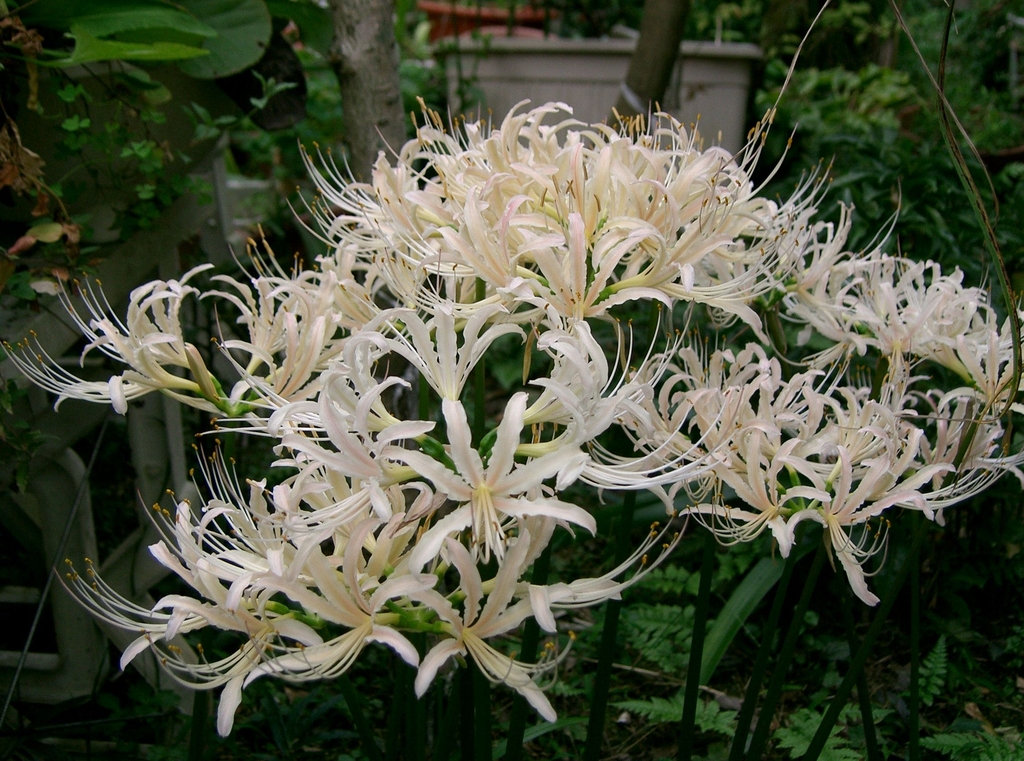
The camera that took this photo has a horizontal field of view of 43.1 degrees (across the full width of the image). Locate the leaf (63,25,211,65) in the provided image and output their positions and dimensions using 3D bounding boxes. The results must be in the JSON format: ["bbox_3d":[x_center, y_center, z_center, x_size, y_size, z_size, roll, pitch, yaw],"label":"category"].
[{"bbox_3d":[-0.298,-0.267,1.030,0.117,0.030,0.045,0,20,0],"label":"leaf"}]

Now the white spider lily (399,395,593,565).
[{"bbox_3d":[-0.008,0.048,0.640,0.094,0.080,0.062,0,20,0],"label":"white spider lily"}]

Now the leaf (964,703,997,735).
[{"bbox_3d":[0.433,0.313,1.200,0.015,0.012,0.045,-14,24,-33],"label":"leaf"}]

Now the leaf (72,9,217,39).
[{"bbox_3d":[-0.300,-0.292,1.060,0.118,0.025,0.050,0,20,0],"label":"leaf"}]

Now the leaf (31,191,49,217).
[{"bbox_3d":[-0.375,-0.141,1.030,0.014,0.021,0.011,0,20,0],"label":"leaf"}]

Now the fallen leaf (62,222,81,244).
[{"bbox_3d":[-0.350,-0.117,1.030,0.014,0.018,0.011,0,20,0],"label":"fallen leaf"}]

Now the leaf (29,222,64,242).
[{"bbox_3d":[-0.370,-0.117,1.030,0.029,0.014,0.013,0,20,0],"label":"leaf"}]

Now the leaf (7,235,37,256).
[{"bbox_3d":[-0.389,-0.107,1.030,0.026,0.012,0.009,-27,0,0],"label":"leaf"}]

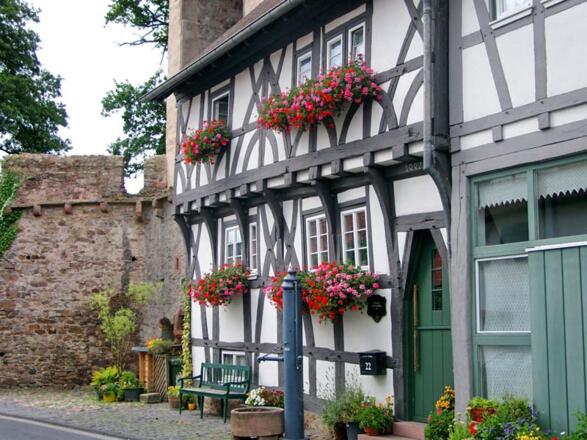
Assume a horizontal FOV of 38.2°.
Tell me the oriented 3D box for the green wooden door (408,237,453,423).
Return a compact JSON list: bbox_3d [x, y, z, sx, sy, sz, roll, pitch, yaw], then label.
[{"bbox_3d":[1.694,1.332,10.406,0.090,2.250,0.860,4,-8,-31],"label":"green wooden door"}]

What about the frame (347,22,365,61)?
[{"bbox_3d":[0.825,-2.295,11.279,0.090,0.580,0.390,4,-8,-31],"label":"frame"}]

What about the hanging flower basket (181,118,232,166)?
[{"bbox_3d":[-1.534,-1.361,14.694,0.420,0.560,1.100,4,-8,-31],"label":"hanging flower basket"}]

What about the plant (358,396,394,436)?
[{"bbox_3d":[1.013,2.399,10.350,0.410,0.470,0.410,0,-7,0],"label":"plant"}]

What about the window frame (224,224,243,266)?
[{"bbox_3d":[-0.980,0.500,14.709,0.100,0.760,0.674,4,-8,-31],"label":"window frame"}]

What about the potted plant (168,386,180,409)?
[{"bbox_3d":[-2.176,3.287,15.700,0.270,0.400,0.270,0,-7,0],"label":"potted plant"}]

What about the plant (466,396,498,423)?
[{"bbox_3d":[1.979,1.985,8.878,0.260,0.260,0.310,4,-8,-31],"label":"plant"}]

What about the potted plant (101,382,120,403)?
[{"bbox_3d":[-3.756,3.543,17.400,0.369,0.394,0.370,0,-7,0],"label":"potted plant"}]

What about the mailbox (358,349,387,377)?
[{"bbox_3d":[1.021,1.854,10.954,0.170,0.300,0.360,4,-8,-31],"label":"mailbox"}]

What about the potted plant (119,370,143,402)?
[{"bbox_3d":[-3.269,3.339,17.000,0.420,0.600,0.450,4,-8,-31],"label":"potted plant"}]

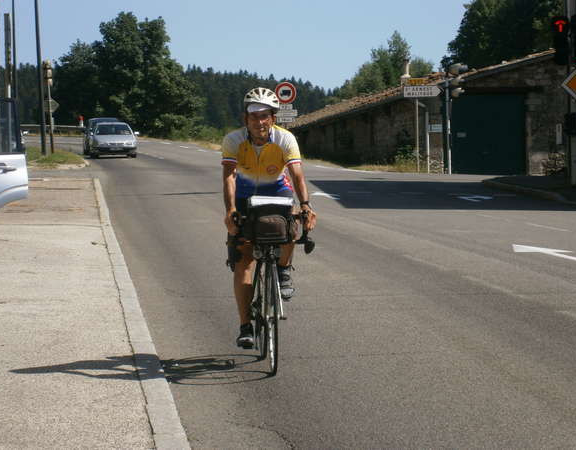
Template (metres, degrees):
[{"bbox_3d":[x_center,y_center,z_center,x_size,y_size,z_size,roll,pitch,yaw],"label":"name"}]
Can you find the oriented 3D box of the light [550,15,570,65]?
[{"bbox_3d":[5.744,-3.889,47.500,0.380,1.010,0.380,-2,3,2],"label":"light"}]

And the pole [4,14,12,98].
[{"bbox_3d":[-10.884,-5.331,88.000,0.230,5.800,0.230,-2,3,0],"label":"pole"}]

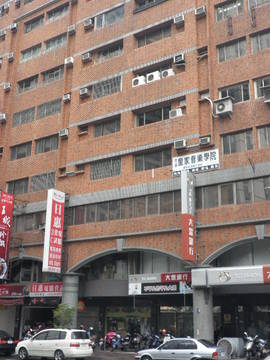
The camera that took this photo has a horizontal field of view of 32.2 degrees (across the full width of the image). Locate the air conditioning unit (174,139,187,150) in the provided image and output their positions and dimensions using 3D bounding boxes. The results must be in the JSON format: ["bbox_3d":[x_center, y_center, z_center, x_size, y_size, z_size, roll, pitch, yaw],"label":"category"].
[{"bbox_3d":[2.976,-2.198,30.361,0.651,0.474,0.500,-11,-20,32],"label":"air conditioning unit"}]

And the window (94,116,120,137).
[{"bbox_3d":[-2.026,-3.880,34.783,2.412,1.133,0.120,-11,-20,32],"label":"window"}]

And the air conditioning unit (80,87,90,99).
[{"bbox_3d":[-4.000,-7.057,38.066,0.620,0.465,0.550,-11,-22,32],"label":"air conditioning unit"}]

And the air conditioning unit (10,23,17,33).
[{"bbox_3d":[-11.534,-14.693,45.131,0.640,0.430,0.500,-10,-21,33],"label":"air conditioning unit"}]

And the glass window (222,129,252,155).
[{"bbox_3d":[6.307,-2.347,28.847,2.001,1.332,0.120,-10,-20,33],"label":"glass window"}]

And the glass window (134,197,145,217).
[{"bbox_3d":[0.365,1.811,31.323,0.928,1.322,0.120,-10,-21,33],"label":"glass window"}]

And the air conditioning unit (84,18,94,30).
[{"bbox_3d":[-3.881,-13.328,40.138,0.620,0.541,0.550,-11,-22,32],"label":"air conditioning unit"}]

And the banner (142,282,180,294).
[{"bbox_3d":[1.579,6.561,28.390,2.670,0.649,0.120,-11,-22,32],"label":"banner"}]

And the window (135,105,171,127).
[{"bbox_3d":[1.230,-4.380,32.136,2.883,1.174,0.150,-11,-22,32],"label":"window"}]

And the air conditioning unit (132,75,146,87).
[{"bbox_3d":[0.290,-7.309,35.139,0.880,0.583,0.320,-11,-22,32],"label":"air conditioning unit"}]

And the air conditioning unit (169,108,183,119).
[{"bbox_3d":[2.770,-4.389,31.610,0.800,0.560,0.300,-10,-21,33],"label":"air conditioning unit"}]

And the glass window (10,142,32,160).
[{"bbox_3d":[-9.864,-2.501,40.586,2.722,1.328,0.120,-10,-20,33],"label":"glass window"}]

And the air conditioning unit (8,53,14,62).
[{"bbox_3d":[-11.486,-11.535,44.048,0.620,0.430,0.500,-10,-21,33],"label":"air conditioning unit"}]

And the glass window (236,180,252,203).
[{"bbox_3d":[6.485,0.700,27.762,0.935,1.325,0.120,-10,-20,33],"label":"glass window"}]

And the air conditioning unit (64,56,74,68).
[{"bbox_3d":[-5.353,-9.676,38.532,0.709,0.494,0.500,-11,-20,32],"label":"air conditioning unit"}]

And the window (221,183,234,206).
[{"bbox_3d":[5.706,0.870,28.788,0.871,1.336,0.100,-11,-22,32],"label":"window"}]

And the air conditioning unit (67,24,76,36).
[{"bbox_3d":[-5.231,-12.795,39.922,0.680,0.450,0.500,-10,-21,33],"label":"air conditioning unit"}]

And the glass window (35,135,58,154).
[{"bbox_3d":[-7.321,-2.933,38.883,2.639,1.365,0.120,-10,-20,33],"label":"glass window"}]

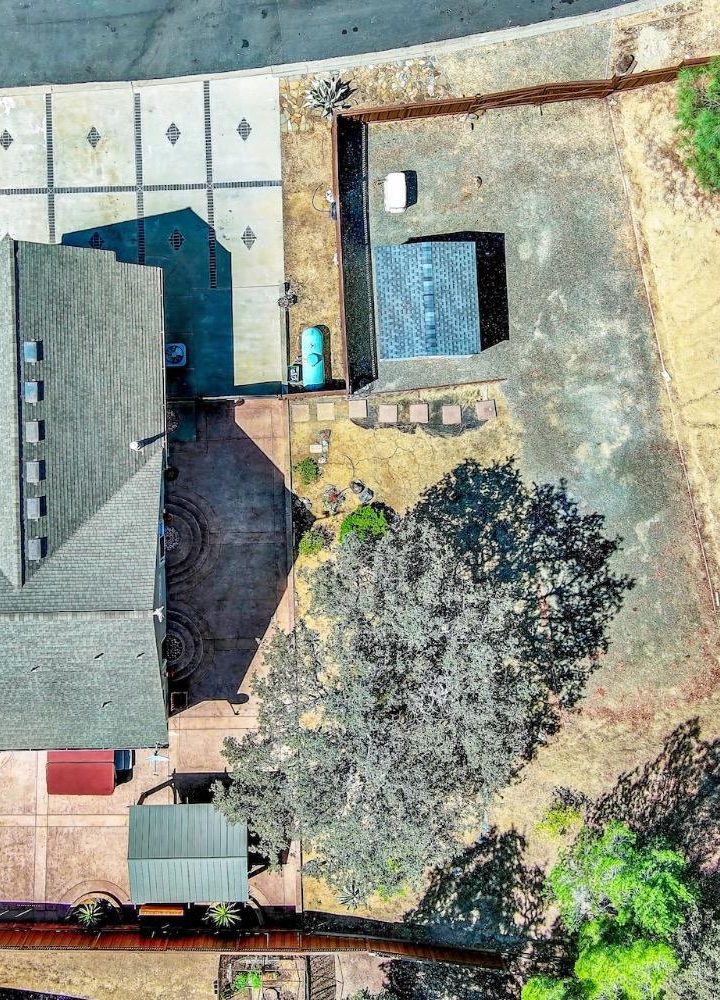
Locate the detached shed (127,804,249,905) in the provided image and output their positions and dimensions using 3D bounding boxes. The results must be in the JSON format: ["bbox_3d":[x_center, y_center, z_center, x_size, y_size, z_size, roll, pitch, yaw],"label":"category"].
[{"bbox_3d":[-5.738,11.896,41.128,3.950,2.550,3.350,-1,91,-4],"label":"detached shed"}]

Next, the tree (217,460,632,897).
[{"bbox_3d":[1.299,5.983,38.709,11.400,8.200,12.000,0,91,-4],"label":"tree"}]

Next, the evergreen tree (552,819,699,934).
[{"bbox_3d":[8.602,12.406,40.558,4.200,5.800,3.500,0,91,-4],"label":"evergreen tree"}]

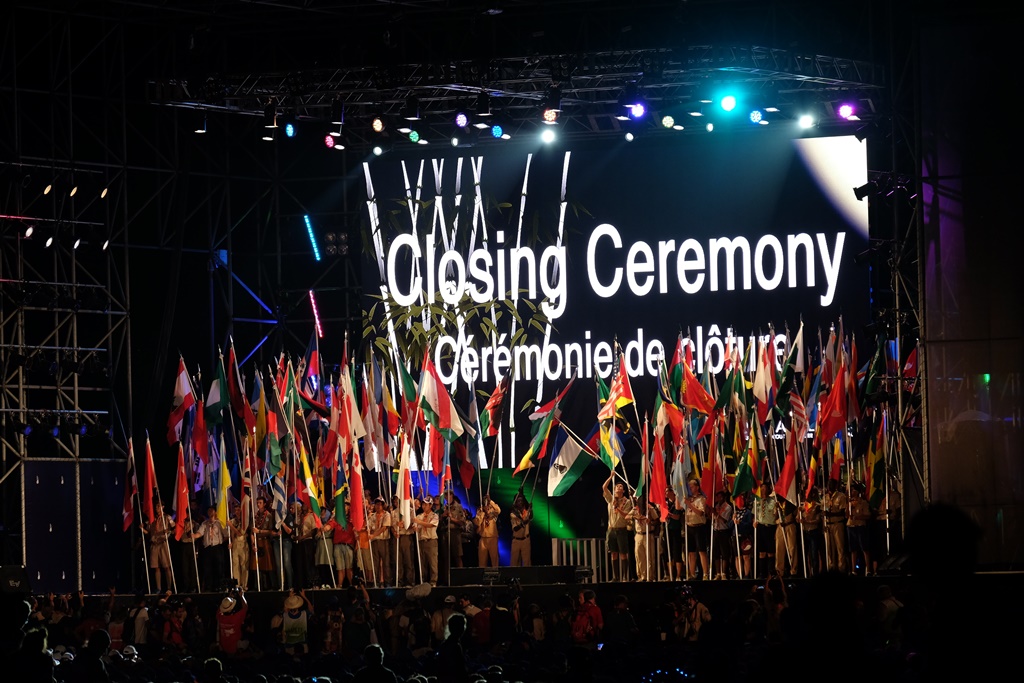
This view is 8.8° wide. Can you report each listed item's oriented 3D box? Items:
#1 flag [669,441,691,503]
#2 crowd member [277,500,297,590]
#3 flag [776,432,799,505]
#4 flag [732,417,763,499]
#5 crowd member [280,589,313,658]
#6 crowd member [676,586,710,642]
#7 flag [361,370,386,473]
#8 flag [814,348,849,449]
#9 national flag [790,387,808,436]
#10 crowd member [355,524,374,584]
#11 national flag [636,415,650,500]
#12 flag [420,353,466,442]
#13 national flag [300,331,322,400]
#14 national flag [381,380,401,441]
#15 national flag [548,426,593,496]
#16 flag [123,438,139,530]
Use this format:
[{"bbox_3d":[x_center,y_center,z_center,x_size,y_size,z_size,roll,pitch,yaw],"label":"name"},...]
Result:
[{"bbox_3d":[3.119,2.406,123.214,0.370,1.148,0.220,-1,-2,9],"label":"flag"},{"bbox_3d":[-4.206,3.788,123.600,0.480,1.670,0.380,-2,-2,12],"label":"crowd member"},{"bbox_3d":[5.174,2.385,125.000,0.354,1.342,0.320,-2,-2,12],"label":"flag"},{"bbox_3d":[4.212,2.075,119.062,0.537,1.467,0.350,-2,-3,11],"label":"flag"},{"bbox_3d":[-3.965,5.482,122.457,0.589,1.803,0.500,-1,-2,9],"label":"crowd member"},{"bbox_3d":[3.132,5.154,113.460,0.500,1.750,0.500,0,-3,-18],"label":"crowd member"},{"bbox_3d":[-2.640,1.506,126.907,0.496,1.983,0.280,-1,-2,9],"label":"flag"},{"bbox_3d":[5.887,1.050,122.660,0.572,1.843,0.320,-1,-2,12],"label":"flag"},{"bbox_3d":[5.200,1.311,120.388,0.326,0.959,0.300,-2,-3,11],"label":"national flag"},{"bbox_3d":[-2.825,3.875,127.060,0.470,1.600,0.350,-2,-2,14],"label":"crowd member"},{"bbox_3d":[2.367,2.106,119.808,0.252,1.512,0.250,-2,-3,11],"label":"national flag"},{"bbox_3d":[-1.266,0.998,123.000,0.850,1.650,0.400,-2,-2,12],"label":"flag"},{"bbox_3d":[-3.851,0.461,127.850,0.423,1.344,0.250,-1,-2,9],"label":"national flag"},{"bbox_3d":[-2.391,1.348,131.000,0.339,1.230,0.300,-2,-2,12],"label":"national flag"},{"bbox_3d":[1.121,2.271,126.500,0.800,1.329,0.350,-2,-2,12],"label":"national flag"},{"bbox_3d":[-7.354,2.776,128.310,0.294,1.812,0.240,-1,-2,12],"label":"flag"}]

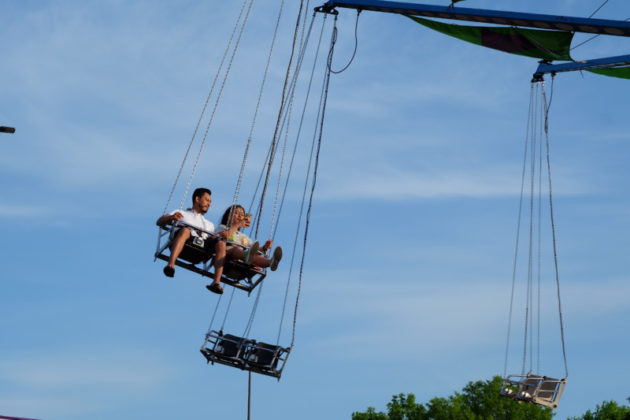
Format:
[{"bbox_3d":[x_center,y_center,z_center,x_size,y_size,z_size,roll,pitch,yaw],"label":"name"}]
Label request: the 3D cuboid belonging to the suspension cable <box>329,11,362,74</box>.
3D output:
[{"bbox_3d":[0.409,-2.382,20.900,0.460,0.910,0.160,-3,-12,18],"label":"suspension cable"}]

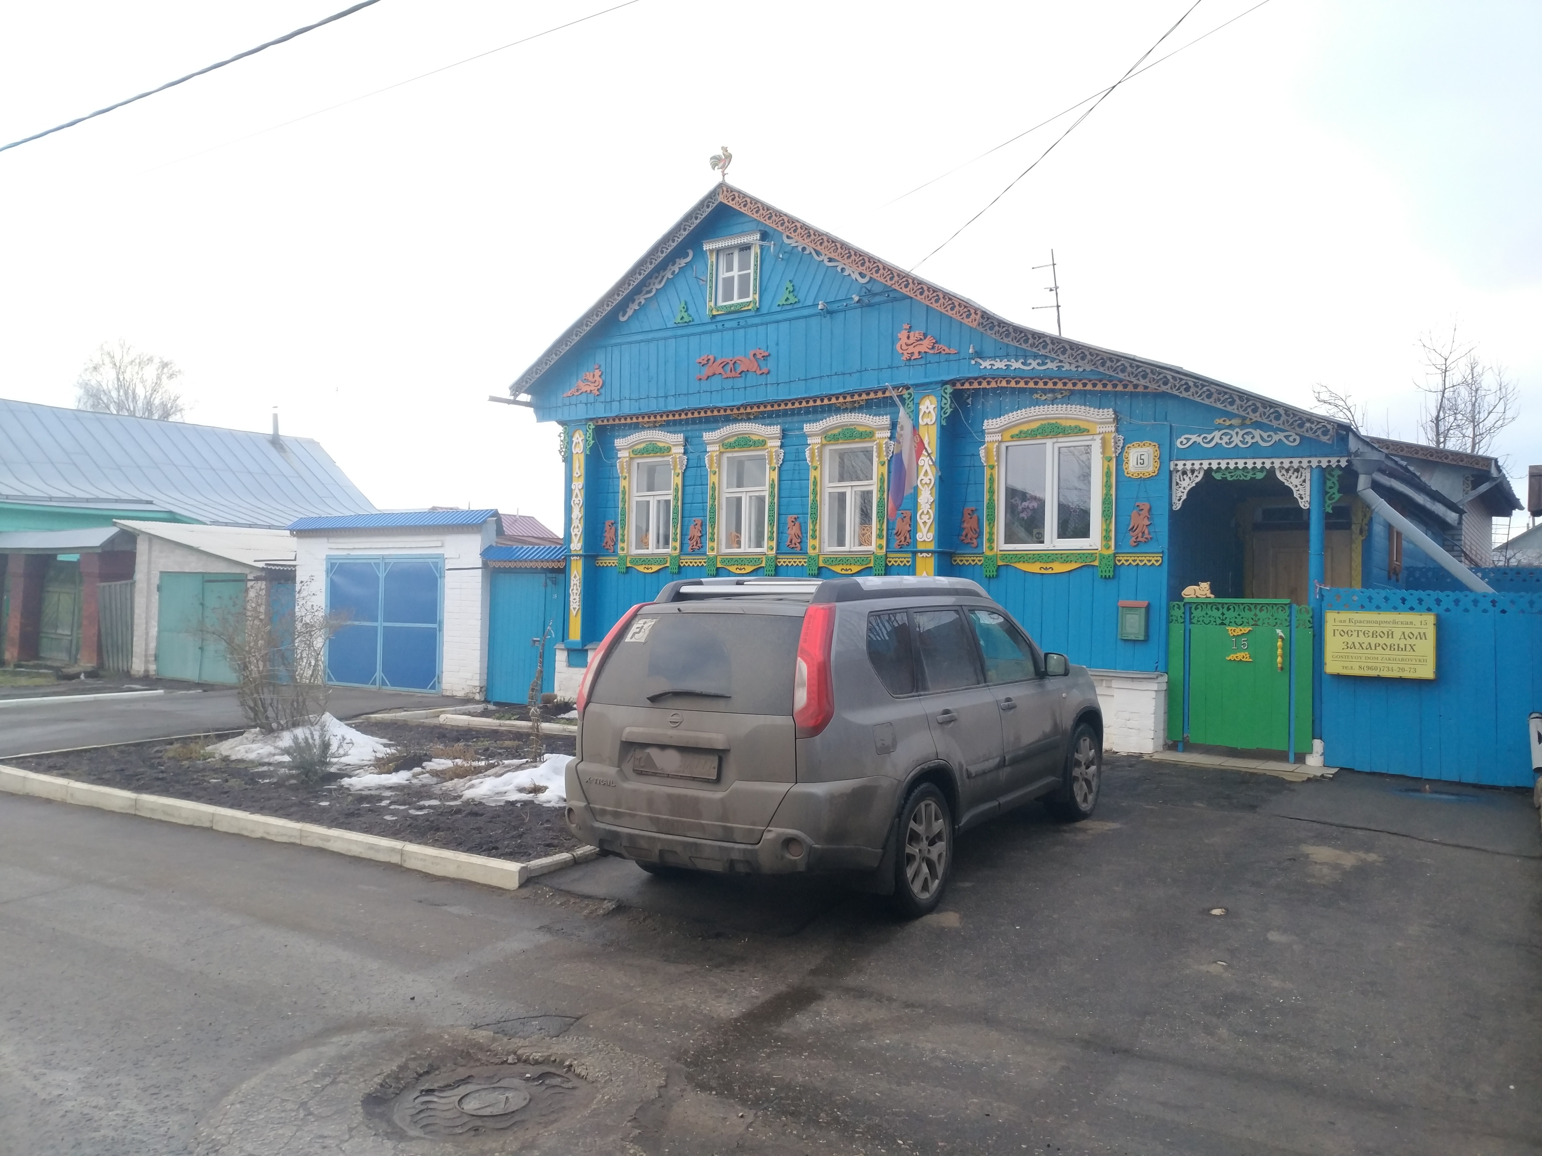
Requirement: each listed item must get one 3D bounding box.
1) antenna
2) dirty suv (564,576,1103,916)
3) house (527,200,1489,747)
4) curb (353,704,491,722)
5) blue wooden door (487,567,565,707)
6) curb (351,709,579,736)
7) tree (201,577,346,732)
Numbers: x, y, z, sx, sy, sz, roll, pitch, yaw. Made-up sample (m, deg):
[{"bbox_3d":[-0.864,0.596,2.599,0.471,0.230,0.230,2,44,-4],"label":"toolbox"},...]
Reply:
[{"bbox_3d":[3.749,-3.805,16.268,0.420,1.239,0.300,-5,0,35],"label":"antenna"},{"bbox_3d":[0.733,0.851,7.711,1.800,1.750,4.630,0,1,33],"label":"dirty suv"},{"bbox_3d":[3.955,-1.371,17.785,10.244,6.274,11.400,0,-1,35],"label":"house"},{"bbox_3d":[-4.298,1.643,14.877,0.140,0.130,2.279,0,-1,32],"label":"curb"},{"bbox_3d":[-3.365,0.823,16.431,1.480,1.848,0.100,0,-1,35],"label":"blue wooden door"},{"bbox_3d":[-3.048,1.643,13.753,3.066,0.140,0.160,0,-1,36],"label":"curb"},{"bbox_3d":[-5.340,0.827,13.015,1.600,1.668,1.550,0,-1,35],"label":"tree"}]

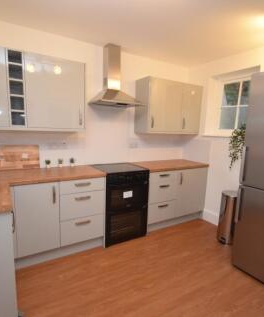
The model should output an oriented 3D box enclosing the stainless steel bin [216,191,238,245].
[{"bbox_3d":[1.294,0.778,2.615,0.265,0.640,0.255,-3,10,-29],"label":"stainless steel bin"}]

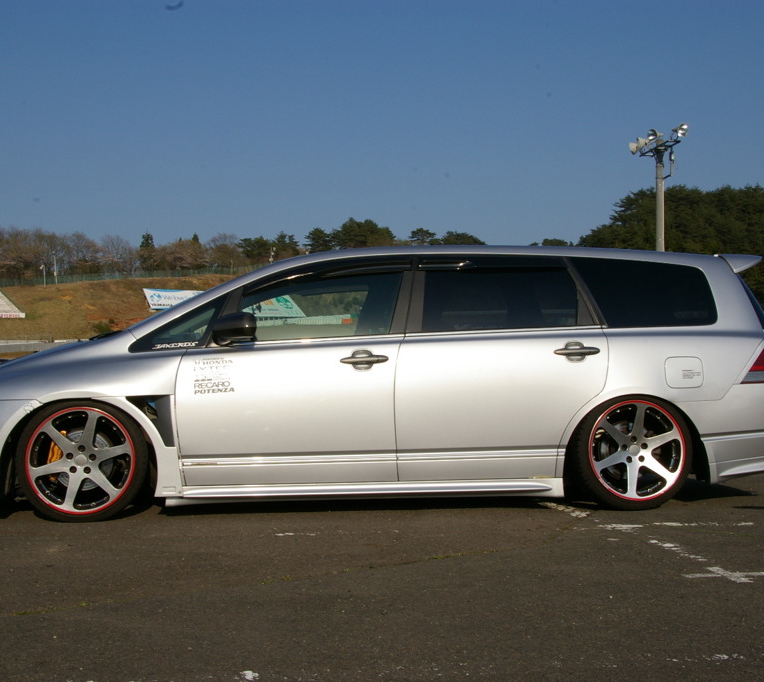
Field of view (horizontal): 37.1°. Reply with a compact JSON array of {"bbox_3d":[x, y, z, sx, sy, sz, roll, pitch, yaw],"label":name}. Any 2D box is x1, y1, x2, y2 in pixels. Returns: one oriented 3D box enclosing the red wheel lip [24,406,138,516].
[{"bbox_3d":[-1.473,0.586,5.569,0.525,0.525,0.060,0,-1,-8],"label":"red wheel lip"}]

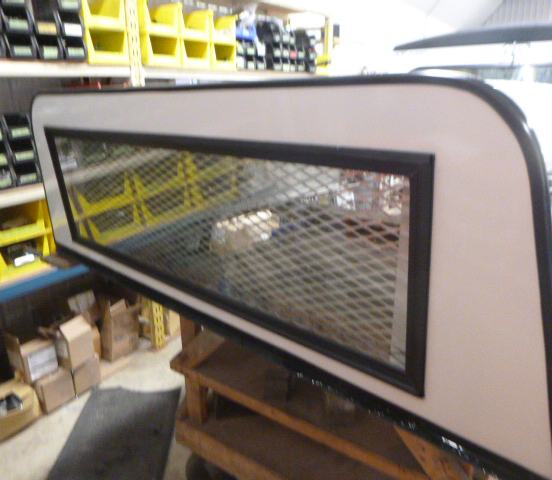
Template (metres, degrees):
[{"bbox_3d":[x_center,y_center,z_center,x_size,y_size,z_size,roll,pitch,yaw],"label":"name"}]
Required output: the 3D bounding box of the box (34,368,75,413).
[{"bbox_3d":[-1.108,0.703,2.241,0.202,0.149,0.141,13,22,33],"label":"box"}]

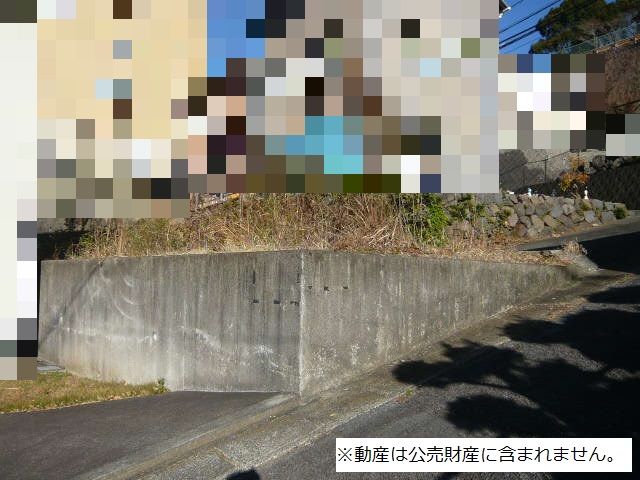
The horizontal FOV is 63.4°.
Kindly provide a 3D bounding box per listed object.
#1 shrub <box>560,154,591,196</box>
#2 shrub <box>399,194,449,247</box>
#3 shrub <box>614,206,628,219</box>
[{"bbox_3d":[8.996,-2.280,18.300,1.100,1.480,1.000,0,-4,0],"label":"shrub"},{"bbox_3d":[2.859,-0.539,14.300,1.350,1.500,1.100,0,-4,0],"label":"shrub"},{"bbox_3d":[11.124,-1.015,19.100,0.520,0.450,0.460,0,-4,0],"label":"shrub"}]

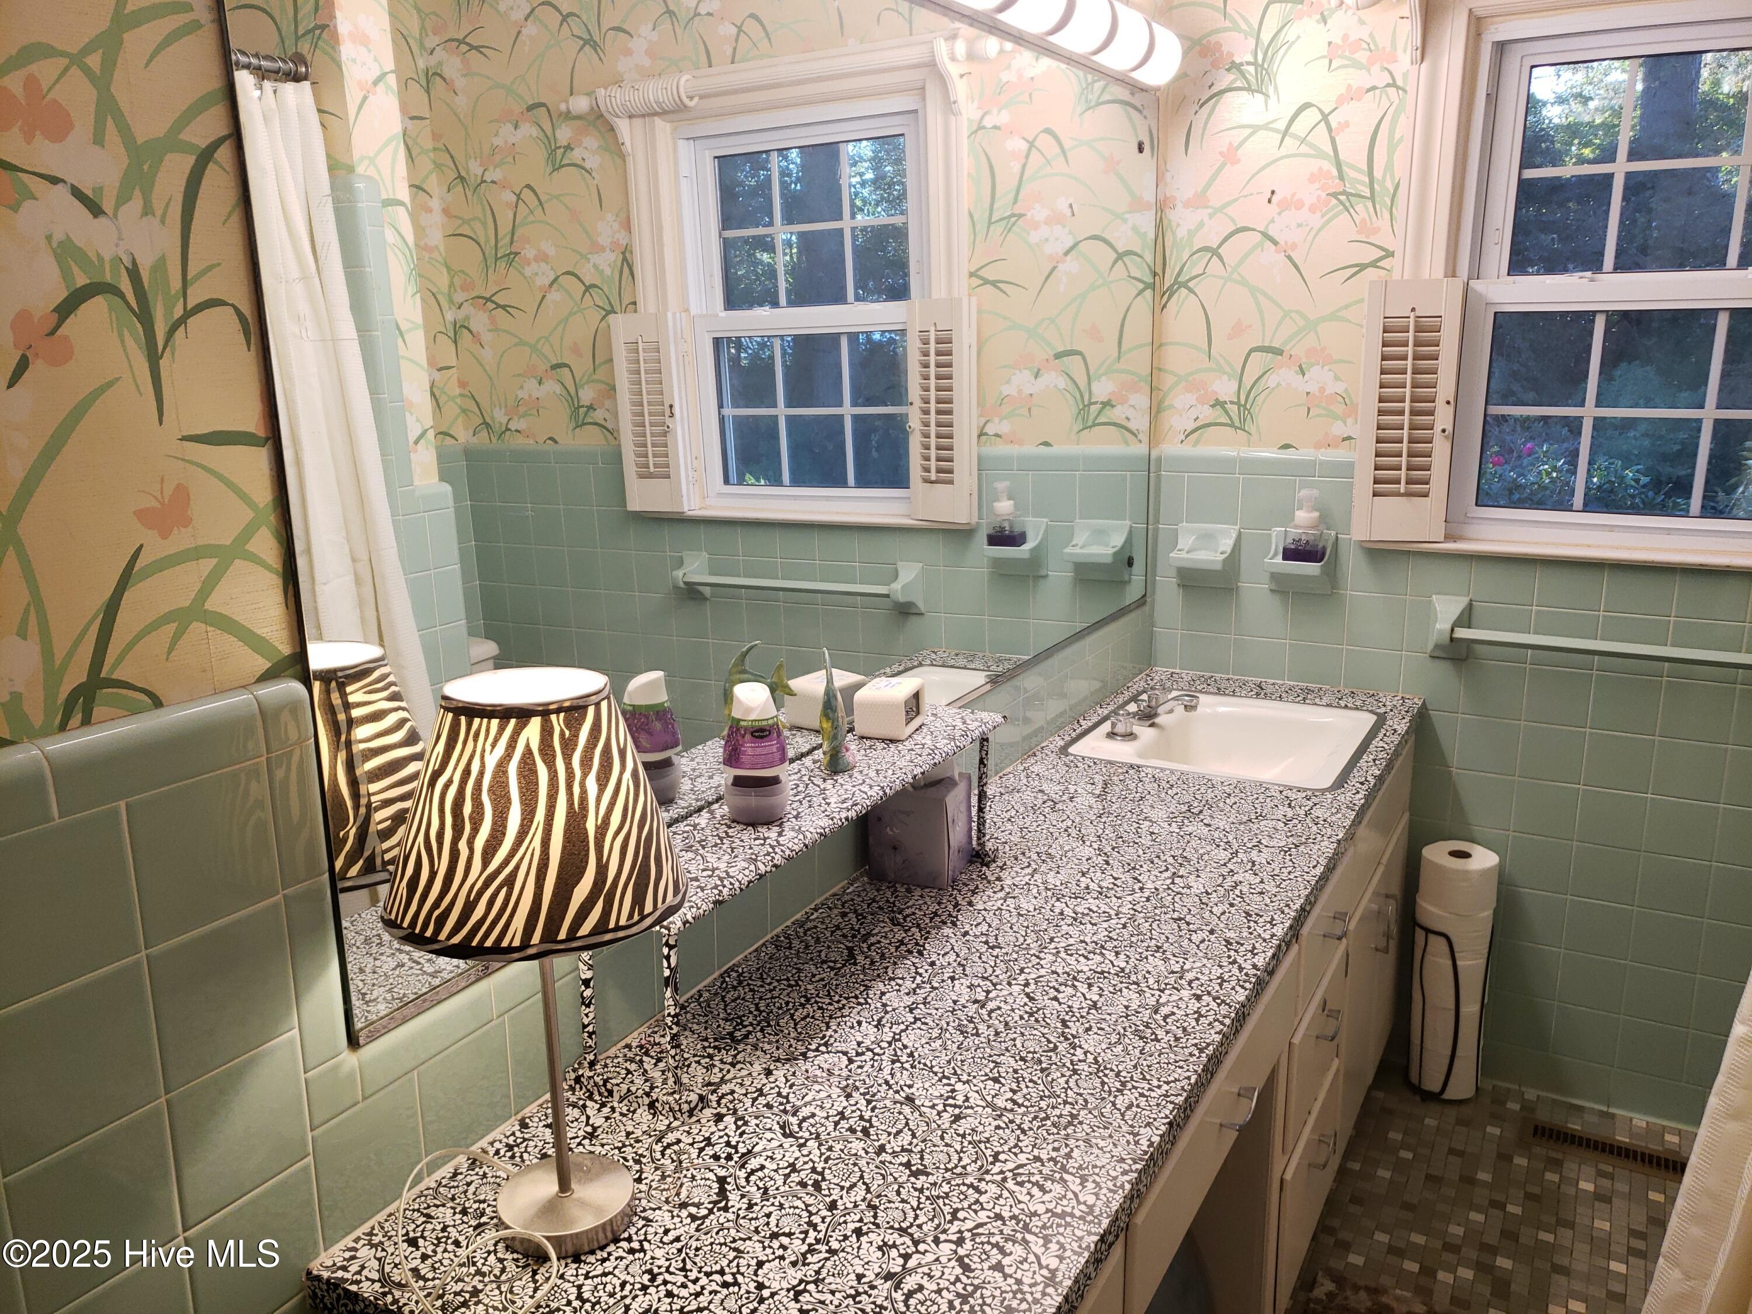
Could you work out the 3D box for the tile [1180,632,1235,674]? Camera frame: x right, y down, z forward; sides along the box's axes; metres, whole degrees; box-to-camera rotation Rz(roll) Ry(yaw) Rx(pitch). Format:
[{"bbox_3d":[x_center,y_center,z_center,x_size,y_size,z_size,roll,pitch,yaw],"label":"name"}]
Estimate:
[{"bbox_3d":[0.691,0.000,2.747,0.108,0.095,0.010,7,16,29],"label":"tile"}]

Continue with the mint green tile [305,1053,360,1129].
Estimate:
[{"bbox_3d":[-0.439,0.347,1.058,0.010,0.050,0.048,7,15,29],"label":"mint green tile"}]

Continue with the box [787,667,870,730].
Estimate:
[{"bbox_3d":[-0.060,0.055,1.676,0.068,0.056,0.087,10,16,38],"label":"box"}]

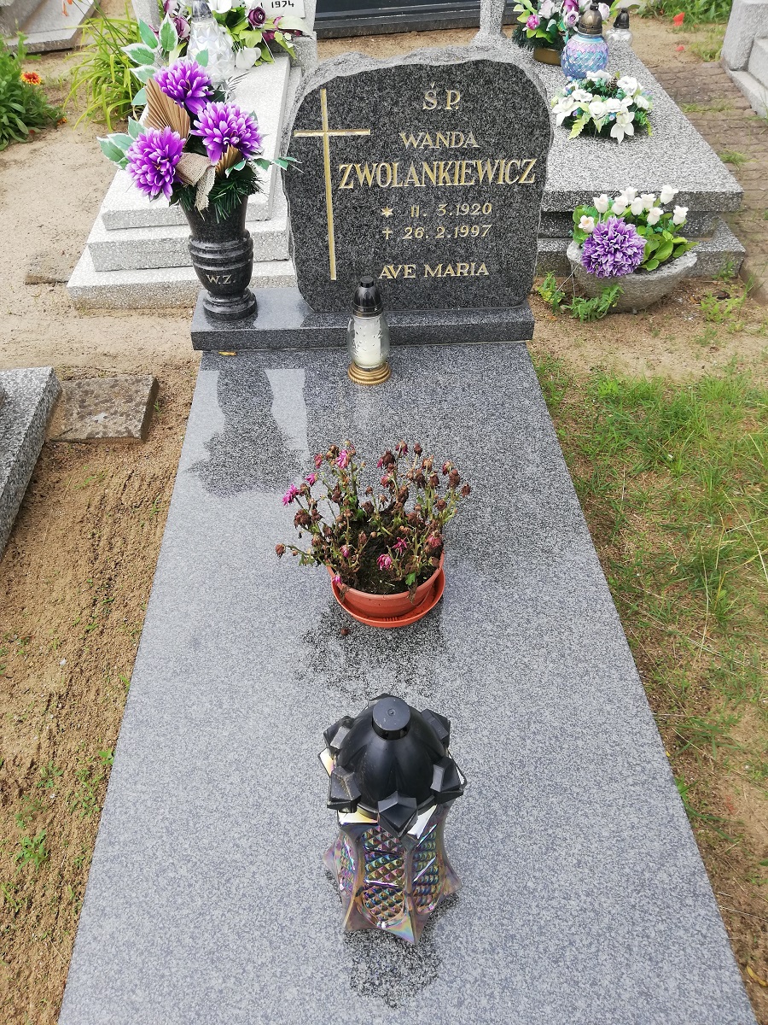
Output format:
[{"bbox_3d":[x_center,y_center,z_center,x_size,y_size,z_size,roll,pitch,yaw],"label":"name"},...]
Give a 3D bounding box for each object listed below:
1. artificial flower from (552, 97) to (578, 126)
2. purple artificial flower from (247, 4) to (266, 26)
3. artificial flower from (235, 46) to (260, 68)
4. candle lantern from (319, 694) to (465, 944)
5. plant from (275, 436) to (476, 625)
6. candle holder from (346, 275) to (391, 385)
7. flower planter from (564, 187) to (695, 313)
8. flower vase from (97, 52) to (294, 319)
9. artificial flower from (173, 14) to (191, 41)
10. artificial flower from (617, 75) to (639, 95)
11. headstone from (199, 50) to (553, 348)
[{"bbox_3d":[0.754,-1.670,3.323,0.095,0.090,0.090,24,49,24],"label":"artificial flower"},{"bbox_3d":[-0.642,-2.519,4.048,0.090,0.100,0.080,-10,44,-10],"label":"purple artificial flower"},{"bbox_3d":[-0.709,-2.351,4.133,0.120,0.100,0.070,-6,44,-6],"label":"artificial flower"},{"bbox_3d":[0.010,0.334,0.920,0.182,0.375,0.168,8,44,8],"label":"candle lantern"},{"bbox_3d":[-0.003,0.018,1.333,0.318,0.271,0.276,-2,43,-2],"label":"plant"},{"bbox_3d":[-0.037,-0.420,1.821,0.103,0.243,0.103,-2,43,-2],"label":"candle holder"},{"bbox_3d":[0.756,-0.800,2.450,0.392,0.307,0.244,-2,43,-2],"label":"flower planter"},{"bbox_3d":[-0.422,-0.697,1.813,0.435,0.562,0.318,-2,43,-2],"label":"flower vase"},{"bbox_3d":[-1.032,-2.470,4.067,0.085,0.110,0.085,-1,43,-1],"label":"artificial flower"},{"bbox_3d":[1.071,-1.877,3.509,0.090,0.070,0.065,11,44,11],"label":"artificial flower"},{"bbox_3d":[-0.053,-0.715,1.861,0.844,0.618,0.217,-2,43,-2],"label":"headstone"}]

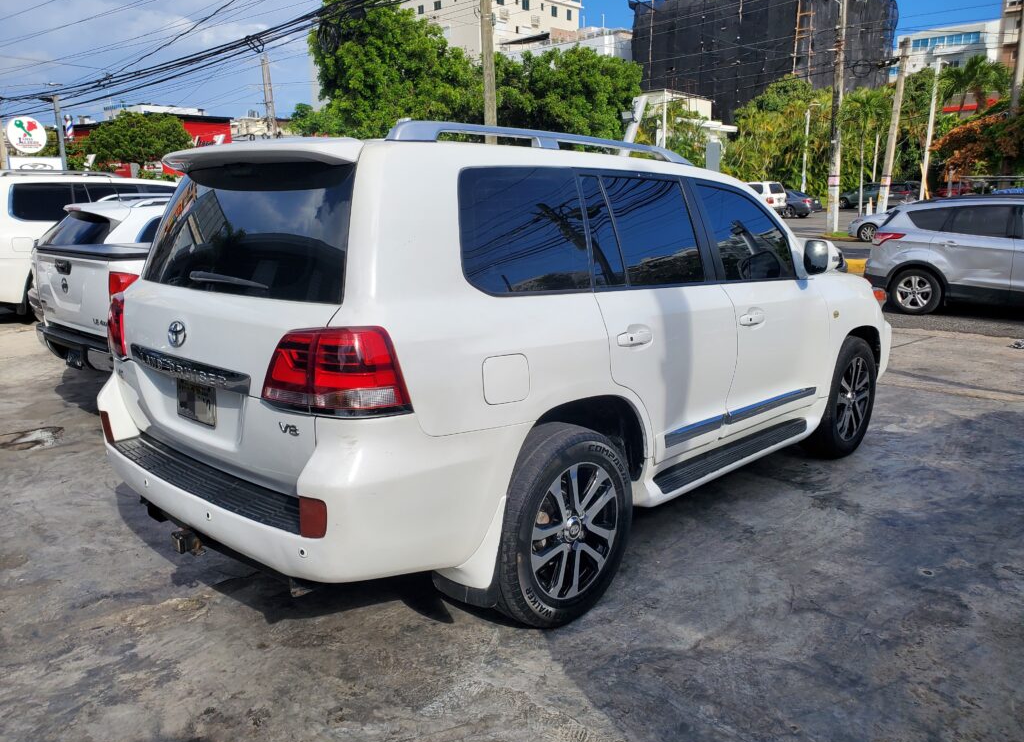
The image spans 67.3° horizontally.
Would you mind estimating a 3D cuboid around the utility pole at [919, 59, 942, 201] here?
[{"bbox_3d":[20.532,-11.360,37.750,0.260,7.410,0.260,6,13,23],"label":"utility pole"}]

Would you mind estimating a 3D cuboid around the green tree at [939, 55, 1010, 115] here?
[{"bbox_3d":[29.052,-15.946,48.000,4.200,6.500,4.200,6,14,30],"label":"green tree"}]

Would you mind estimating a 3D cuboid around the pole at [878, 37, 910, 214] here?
[{"bbox_3d":[16.190,-10.037,32.688,0.500,7.670,0.450,2,12,0],"label":"pole"}]

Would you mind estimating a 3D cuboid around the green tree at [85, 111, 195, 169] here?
[{"bbox_3d":[-11.418,-5.665,23.539,2.900,4.340,2.800,-7,13,-24],"label":"green tree"}]

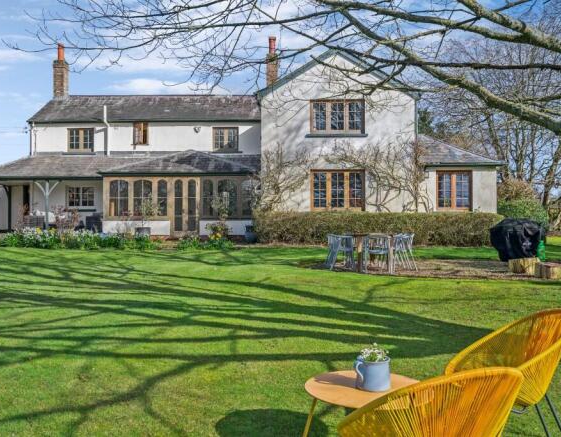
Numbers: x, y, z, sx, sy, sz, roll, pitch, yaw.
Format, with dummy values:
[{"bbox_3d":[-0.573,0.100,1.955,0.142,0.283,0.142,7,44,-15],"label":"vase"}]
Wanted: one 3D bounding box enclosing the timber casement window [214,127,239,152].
[{"bbox_3d":[-2.162,-3.151,25.500,1.041,1.021,0.120,0,0,0],"label":"timber casement window"}]

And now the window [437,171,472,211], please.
[{"bbox_3d":[6.038,-0.972,22.100,1.249,1.388,0.120,0,0,0],"label":"window"}]

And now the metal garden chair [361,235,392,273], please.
[{"bbox_3d":[2.091,0.738,13.550,0.580,0.830,0.580,0,0,0],"label":"metal garden chair"}]

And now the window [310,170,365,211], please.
[{"bbox_3d":[1.995,-0.972,22.100,1.908,1.423,0.120,0,0,0],"label":"window"}]

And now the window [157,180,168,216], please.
[{"bbox_3d":[-4.298,-0.729,23.200,0.379,1.348,0.100,0,0,0],"label":"window"}]

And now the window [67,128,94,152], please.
[{"bbox_3d":[-7.821,-3.062,25.000,1.040,0.942,0.120,0,0,0],"label":"window"}]

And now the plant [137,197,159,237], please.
[{"bbox_3d":[-4.719,0.000,22.600,0.820,1.500,0.750,0,0,0],"label":"plant"}]

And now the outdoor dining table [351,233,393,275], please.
[{"bbox_3d":[2.000,0.750,14.100,0.870,0.770,1.600,0,0,0],"label":"outdoor dining table"}]

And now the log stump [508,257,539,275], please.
[{"bbox_3d":[4.855,0.947,12.700,0.600,0.360,0.560,0,0,0],"label":"log stump"}]

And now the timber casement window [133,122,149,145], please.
[{"bbox_3d":[-5.460,-3.327,25.000,0.597,0.883,0.120,0,0,0],"label":"timber casement window"}]

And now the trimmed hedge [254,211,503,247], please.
[{"bbox_3d":[3.250,0.350,21.100,8.200,1.180,1.000,0,0,0],"label":"trimmed hedge"}]

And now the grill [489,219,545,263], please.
[{"bbox_3d":[5.768,0.548,15.500,1.300,1.100,0.680,0,0,12],"label":"grill"}]

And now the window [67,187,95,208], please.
[{"bbox_3d":[-7.967,-0.841,25.500,1.101,0.861,0.120,0,0,0],"label":"window"}]

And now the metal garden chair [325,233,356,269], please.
[{"bbox_3d":[1.280,0.720,13.550,0.570,0.760,0.560,0,0,0],"label":"metal garden chair"}]

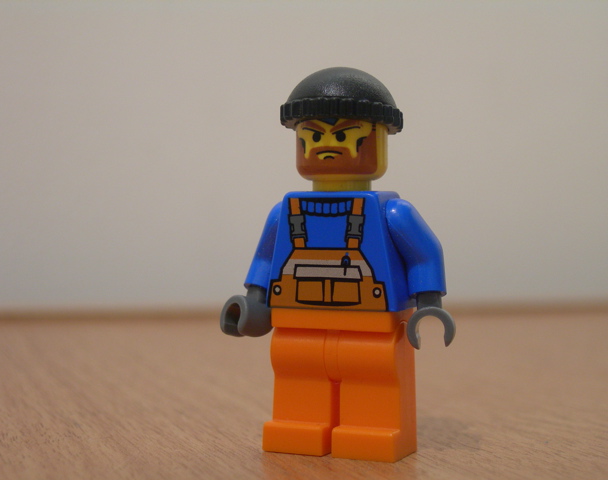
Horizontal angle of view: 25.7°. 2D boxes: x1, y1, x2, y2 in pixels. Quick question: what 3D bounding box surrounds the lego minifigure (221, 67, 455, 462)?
[{"bbox_3d":[0.004,0.002,0.147,0.026,0.043,0.014,1,2,24],"label":"lego minifigure"}]

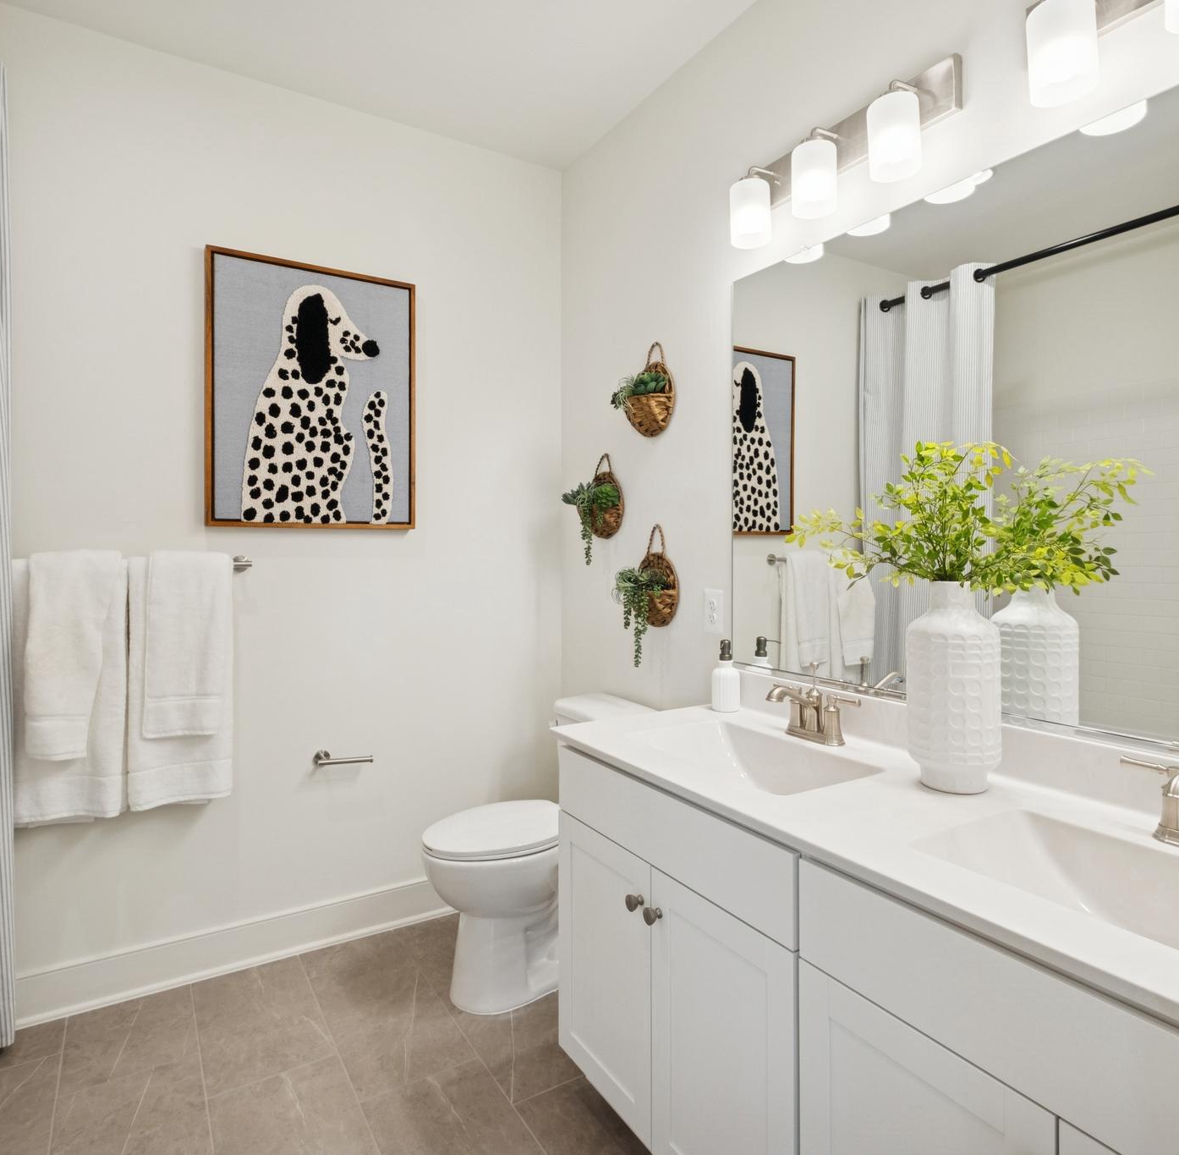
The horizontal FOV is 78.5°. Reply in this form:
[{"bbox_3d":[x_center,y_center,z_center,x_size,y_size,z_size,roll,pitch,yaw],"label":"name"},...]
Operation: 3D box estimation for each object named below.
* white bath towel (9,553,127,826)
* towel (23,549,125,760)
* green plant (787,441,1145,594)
[{"bbox_3d":[-1.404,0.300,1.938,0.280,0.702,0.105,-1,2,-32],"label":"white bath towel"},{"bbox_3d":[-1.387,0.203,1.948,0.218,0.545,0.110,-1,2,-31],"label":"towel"},{"bbox_3d":[0.619,-0.103,1.290,0.320,0.255,0.520,-1,2,-32],"label":"green plant"}]

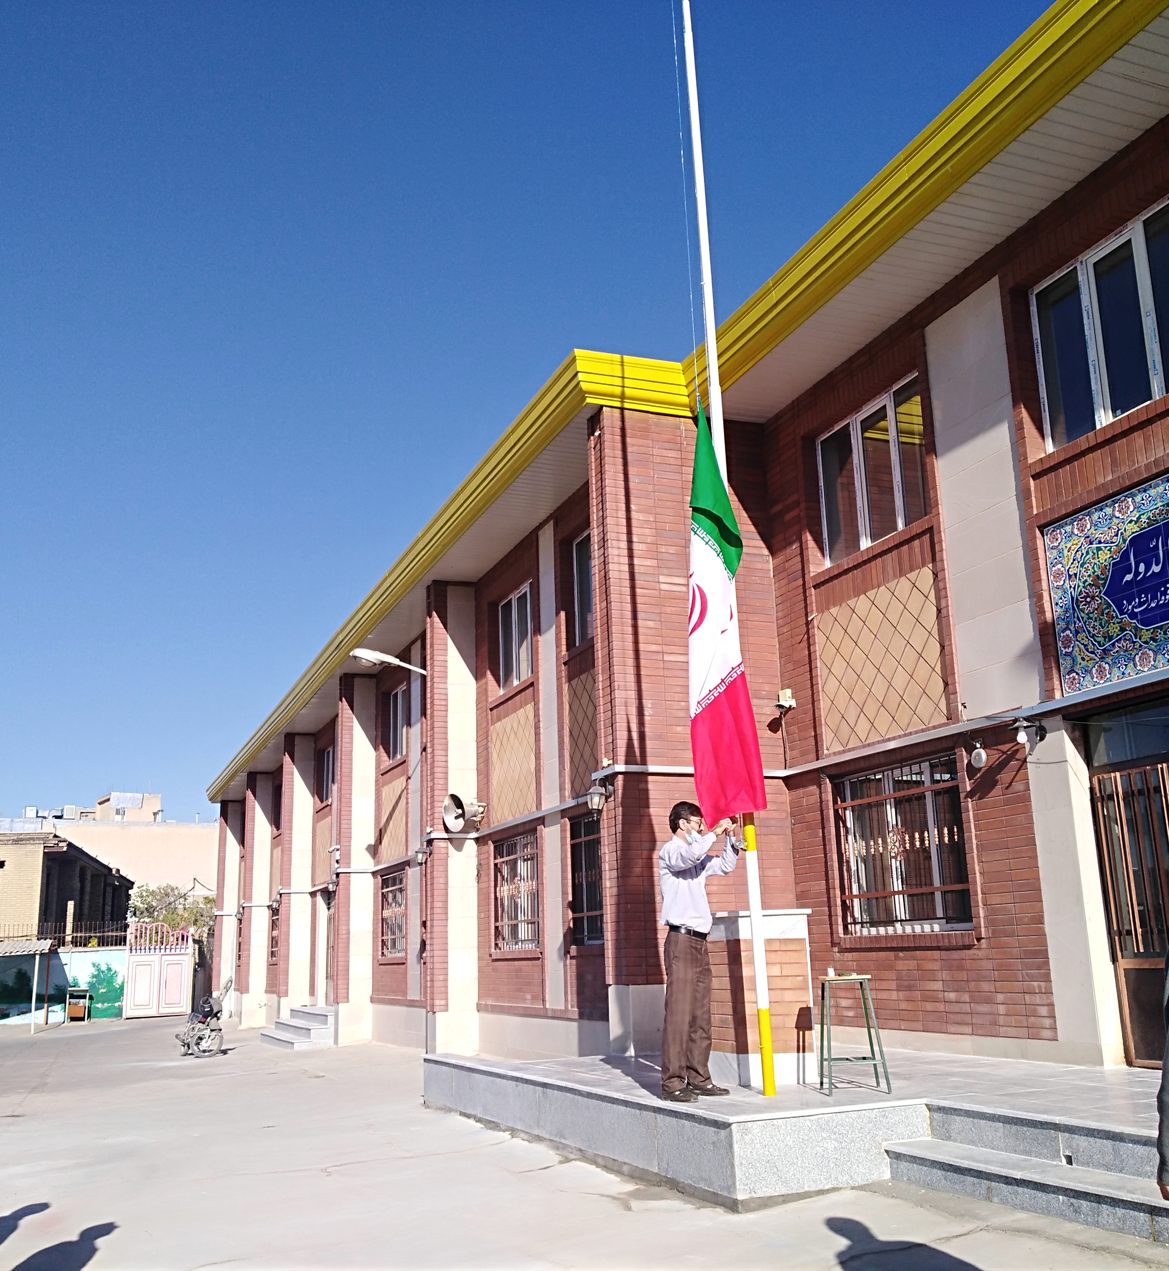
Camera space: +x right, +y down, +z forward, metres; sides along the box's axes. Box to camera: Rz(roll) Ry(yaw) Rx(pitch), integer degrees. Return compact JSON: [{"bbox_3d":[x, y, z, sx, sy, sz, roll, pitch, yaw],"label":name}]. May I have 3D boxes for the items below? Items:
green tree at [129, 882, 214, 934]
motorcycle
[{"bbox_3d":[-16.111,12.292,50.000,3.800,5.000,3.600,4,-15,-22],"label":"green tree"},{"bbox_3d":[-6.485,6.523,21.704,0.920,1.250,0.620,-1,-14,-4],"label":"motorcycle"}]

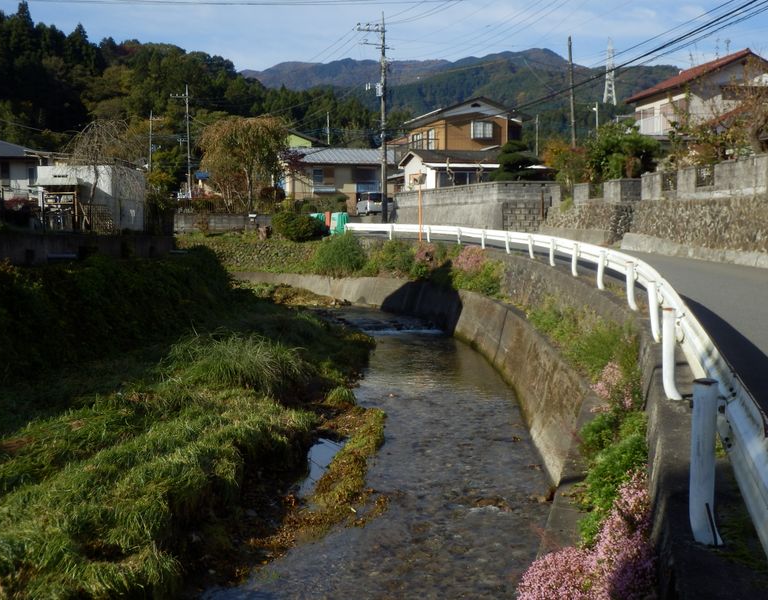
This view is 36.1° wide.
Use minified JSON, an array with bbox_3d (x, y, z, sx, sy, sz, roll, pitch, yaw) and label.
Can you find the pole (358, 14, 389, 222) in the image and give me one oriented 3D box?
[{"bbox_3d":[-0.560,-9.570,63.000,1.650,11.300,0.700,-1,3,-15],"label":"pole"}]

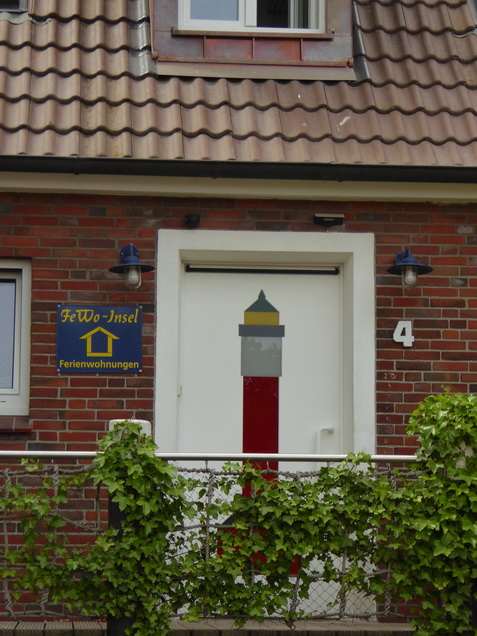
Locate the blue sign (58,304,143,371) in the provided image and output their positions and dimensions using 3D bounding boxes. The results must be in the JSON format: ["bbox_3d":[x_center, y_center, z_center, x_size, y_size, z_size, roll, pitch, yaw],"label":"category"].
[{"bbox_3d":[-0.808,0.125,11.377,0.495,0.395,0.020,1,-8,-7],"label":"blue sign"}]

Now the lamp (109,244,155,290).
[{"bbox_3d":[-0.618,-0.304,11.322,0.265,0.270,0.310,1,-8,-7],"label":"lamp"}]

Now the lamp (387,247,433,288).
[{"bbox_3d":[1.012,-0.292,11.537,0.265,0.270,0.310,1,-8,-7],"label":"lamp"}]

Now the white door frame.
[{"bbox_3d":[0.155,0.632,11.528,1.300,2.300,0.200,1,-8,-7],"label":"white door frame"}]

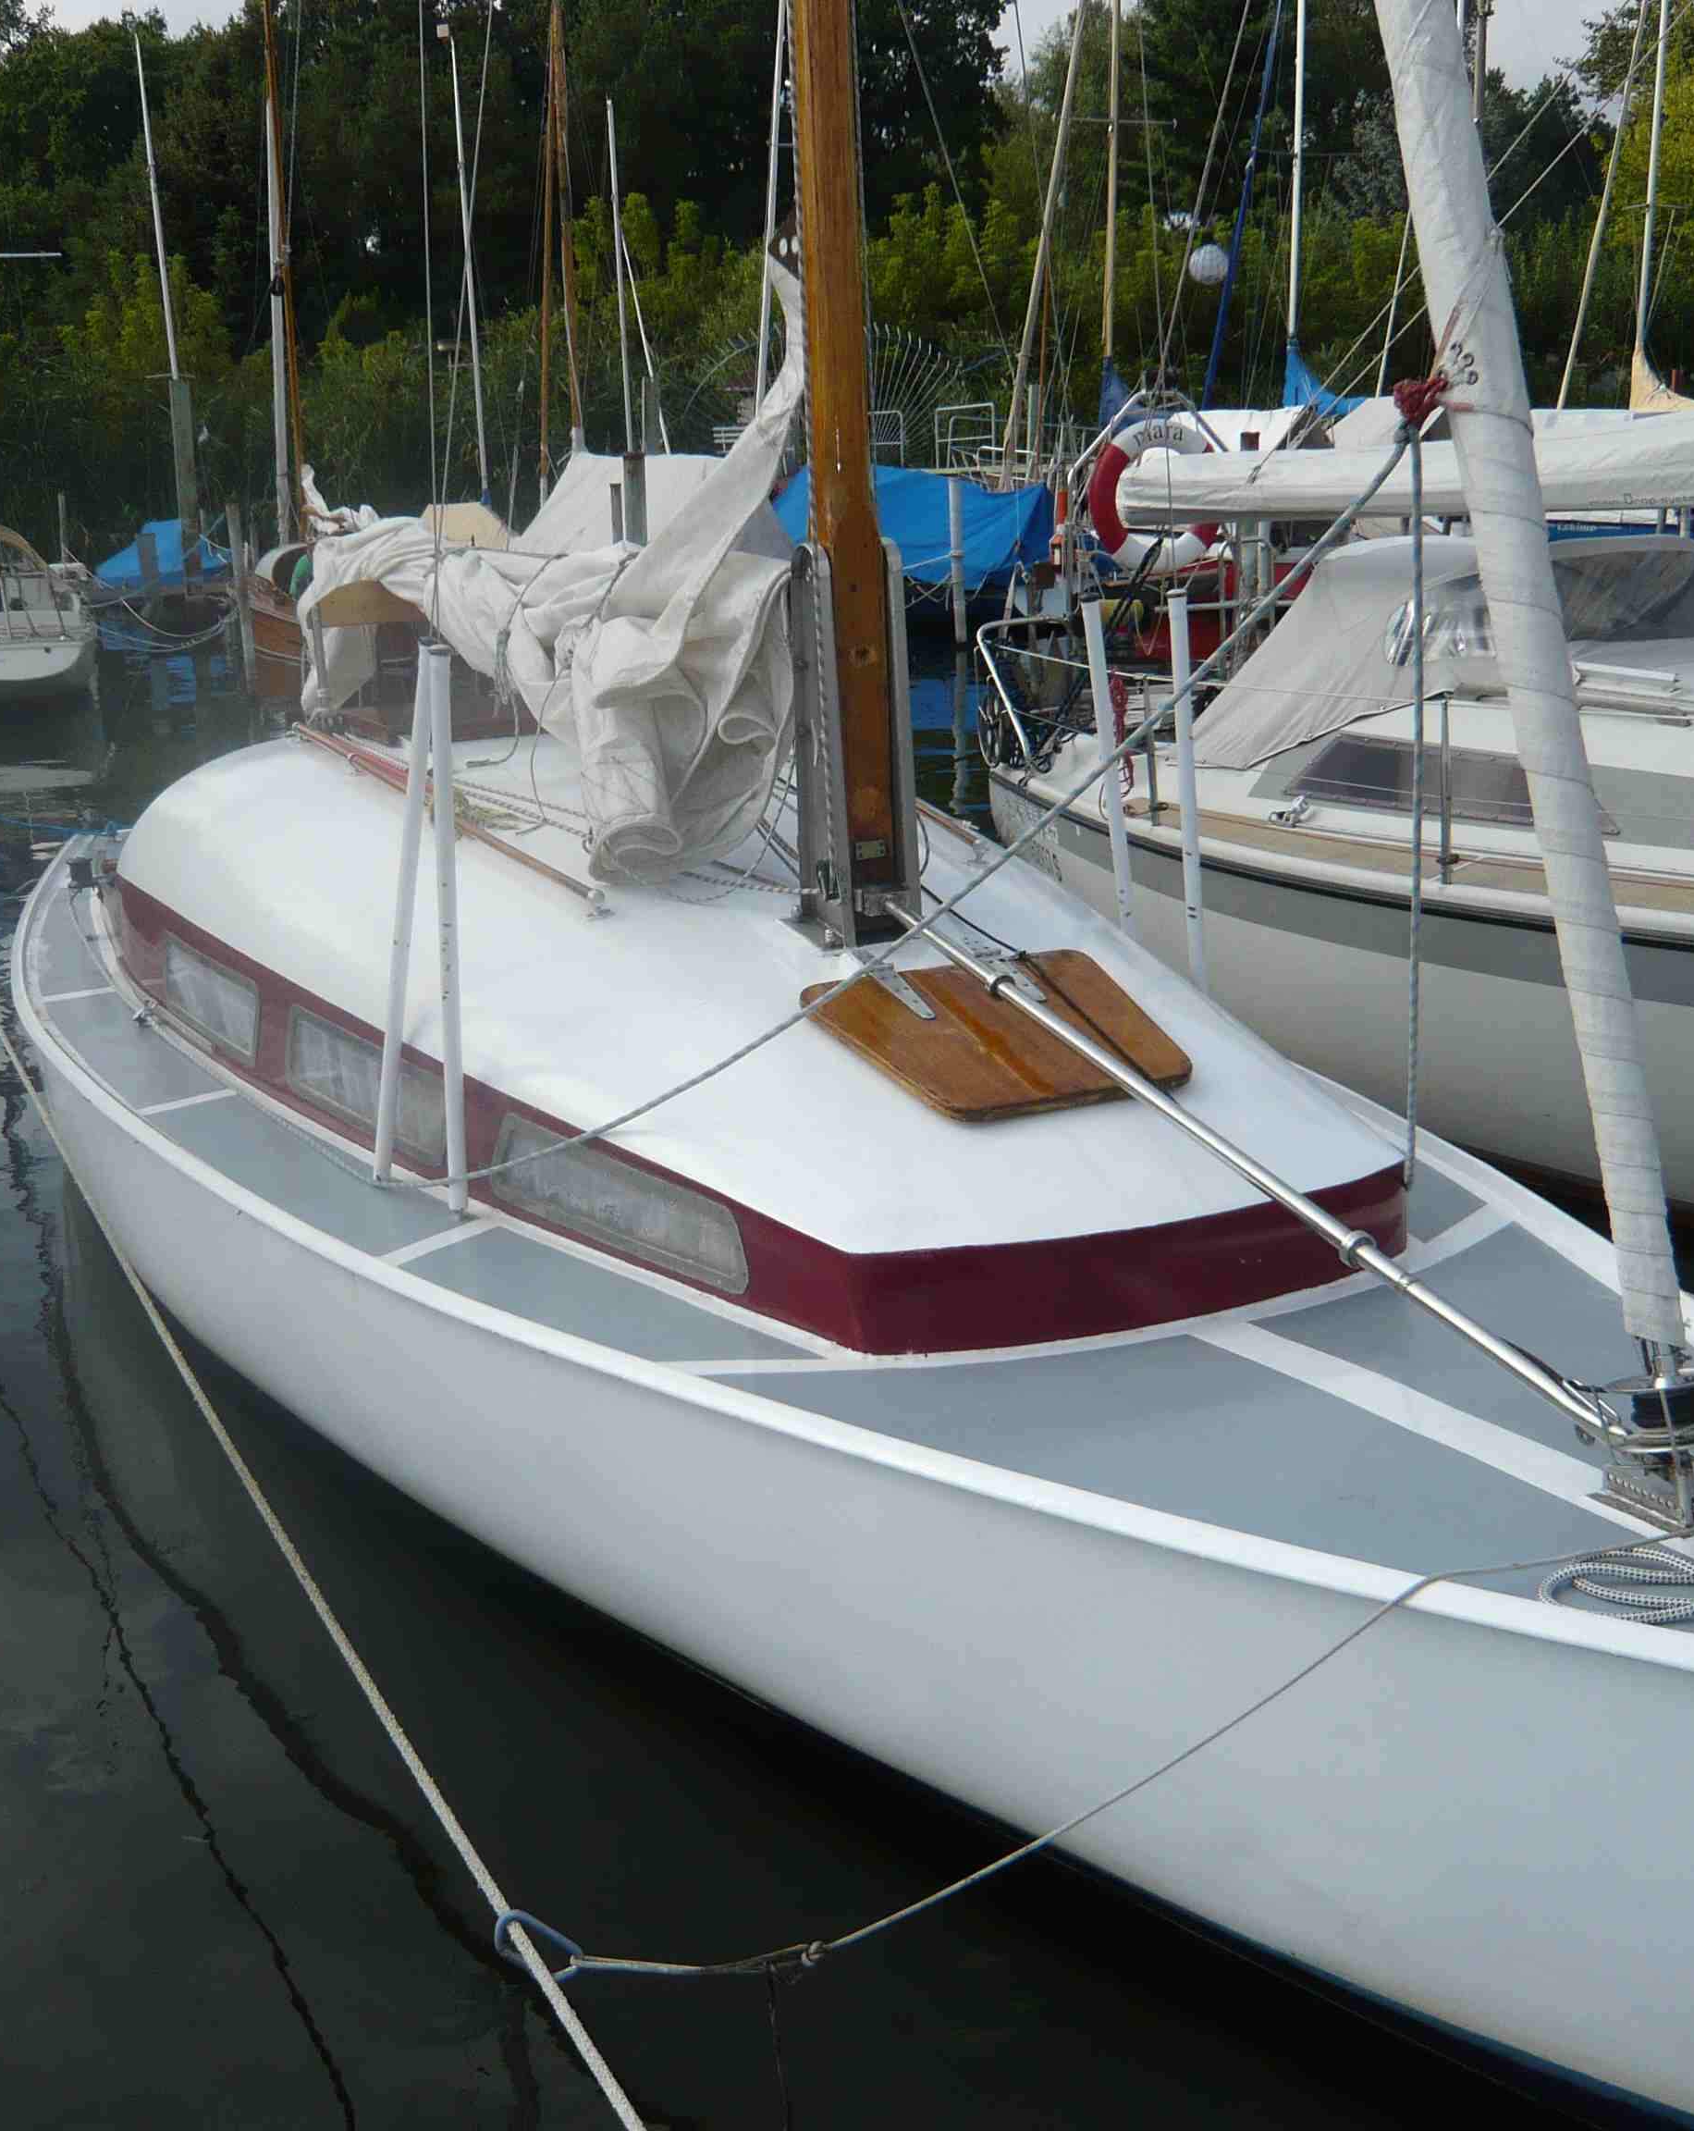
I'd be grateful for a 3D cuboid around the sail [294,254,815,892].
[{"bbox_3d":[-0.870,-1.257,5.859,0.520,1.280,2.650,-11,18,-32],"label":"sail"}]

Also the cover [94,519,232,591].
[{"bbox_3d":[-9.147,-6.842,30.800,1.750,0.950,3.000,-6,16,-17],"label":"cover"}]

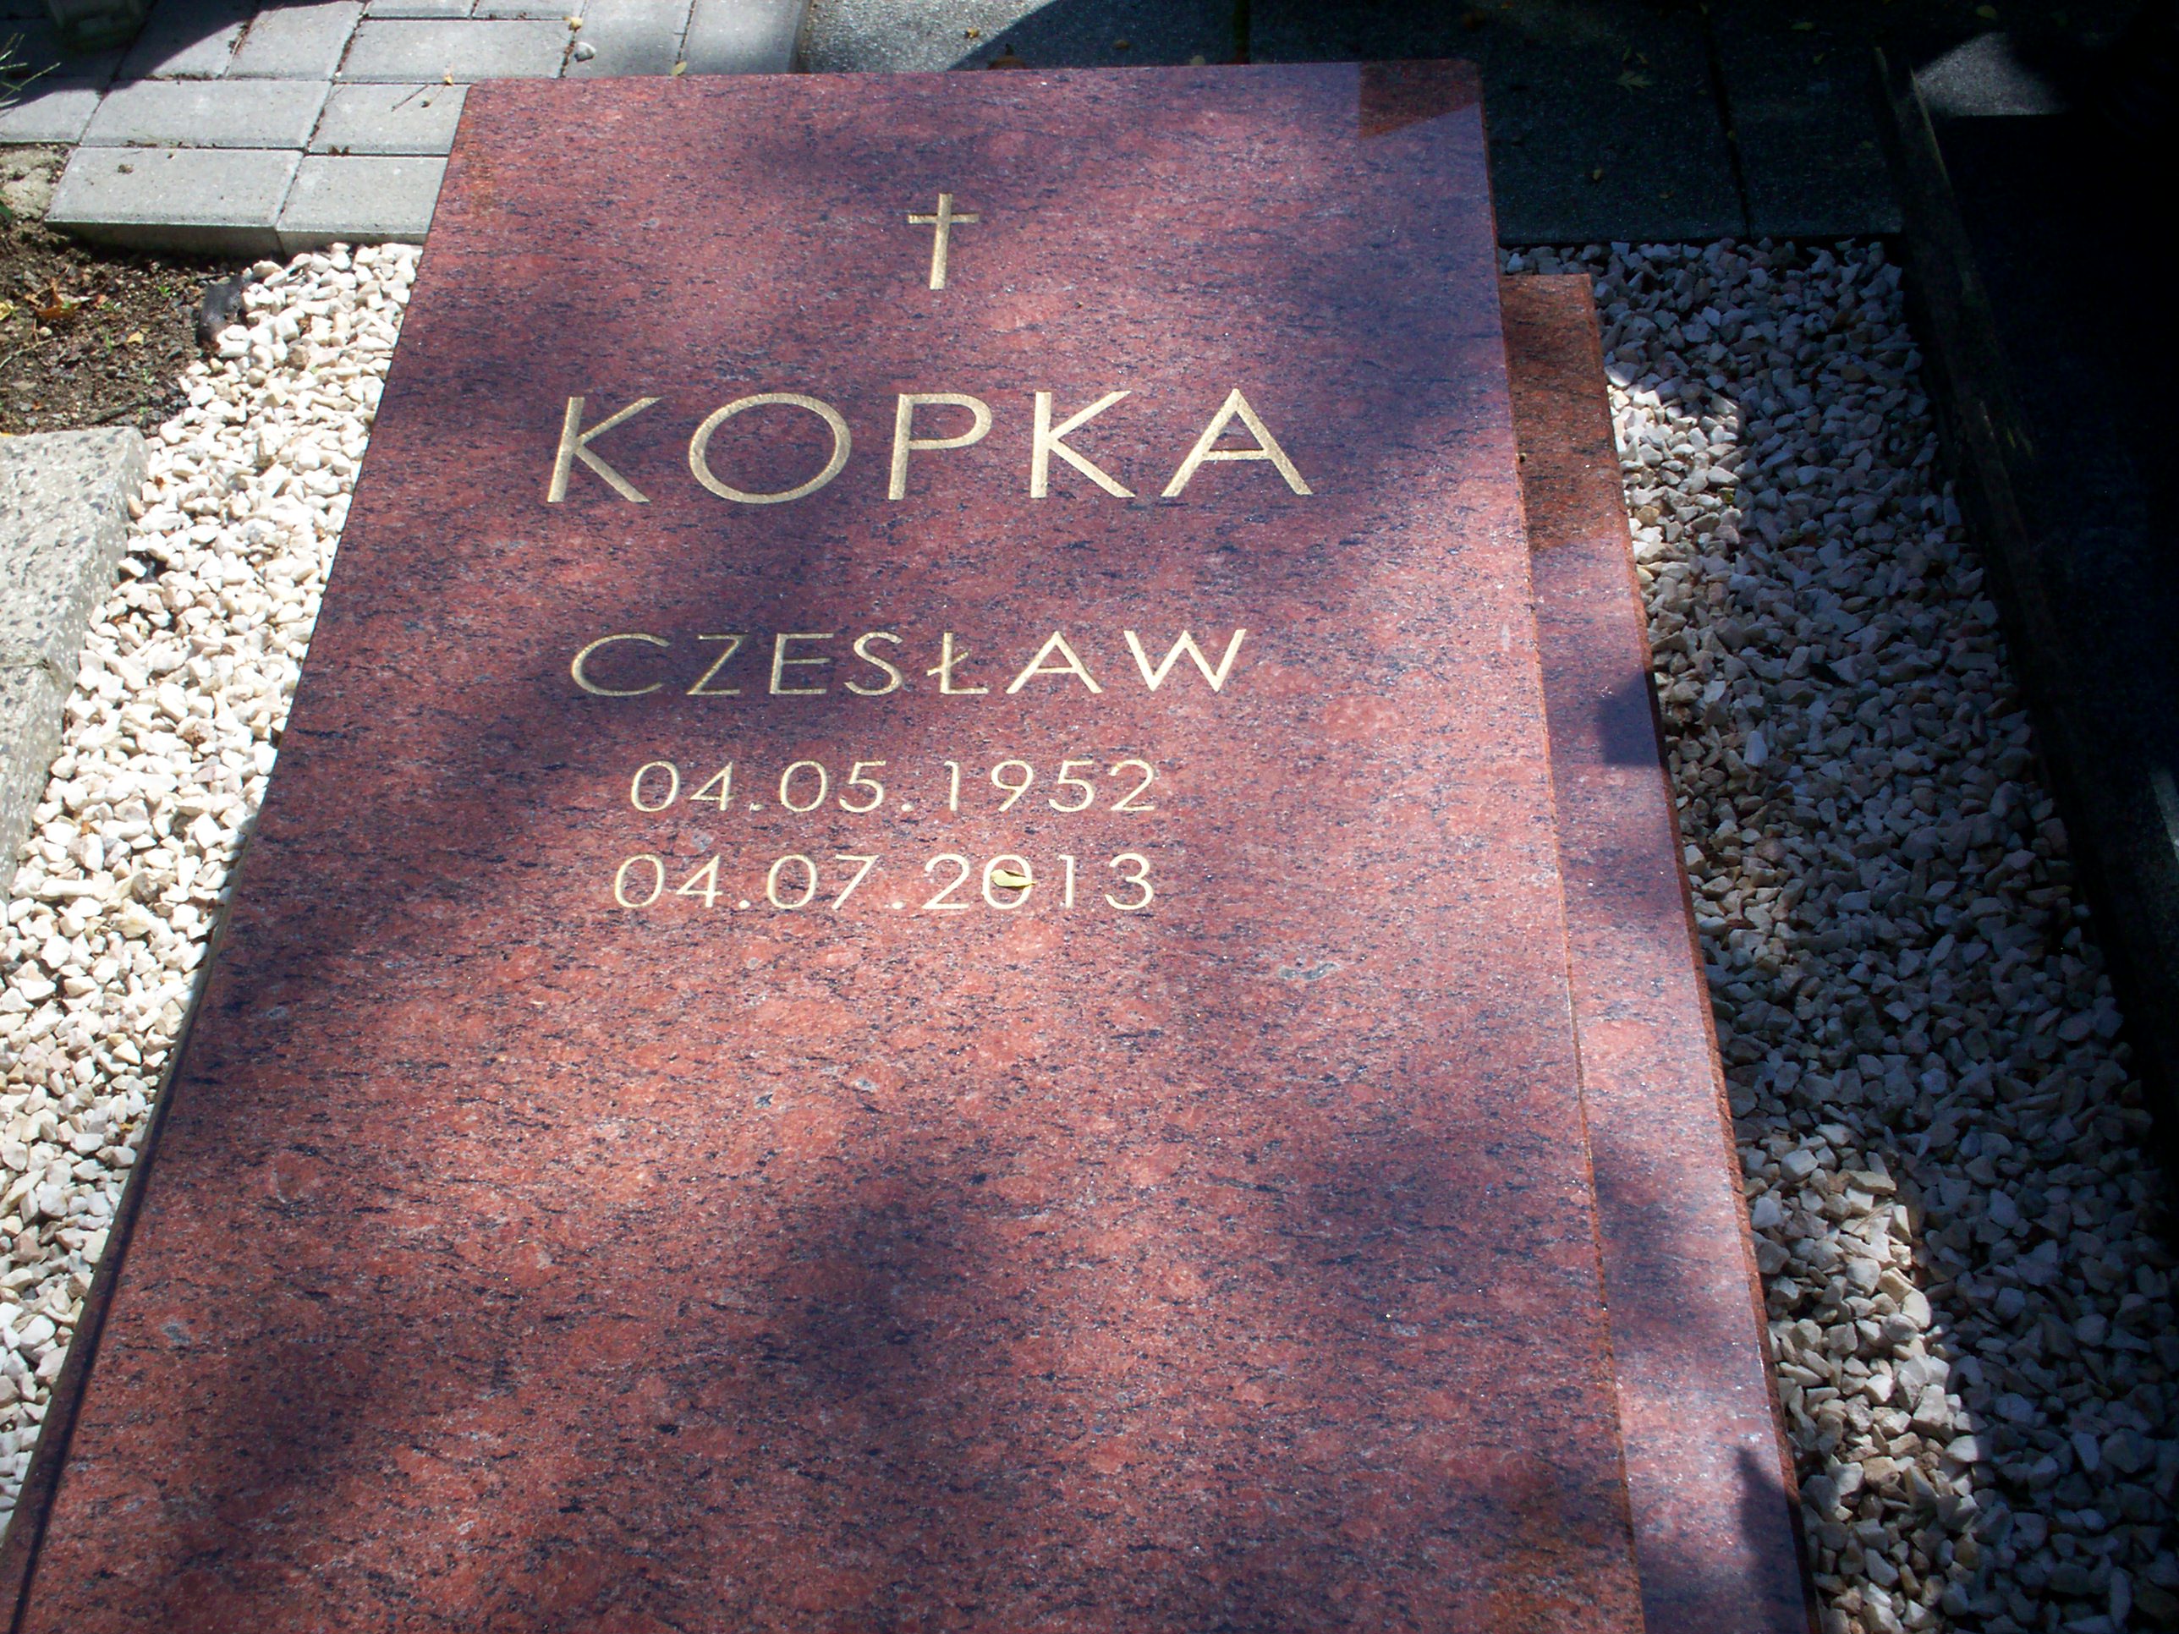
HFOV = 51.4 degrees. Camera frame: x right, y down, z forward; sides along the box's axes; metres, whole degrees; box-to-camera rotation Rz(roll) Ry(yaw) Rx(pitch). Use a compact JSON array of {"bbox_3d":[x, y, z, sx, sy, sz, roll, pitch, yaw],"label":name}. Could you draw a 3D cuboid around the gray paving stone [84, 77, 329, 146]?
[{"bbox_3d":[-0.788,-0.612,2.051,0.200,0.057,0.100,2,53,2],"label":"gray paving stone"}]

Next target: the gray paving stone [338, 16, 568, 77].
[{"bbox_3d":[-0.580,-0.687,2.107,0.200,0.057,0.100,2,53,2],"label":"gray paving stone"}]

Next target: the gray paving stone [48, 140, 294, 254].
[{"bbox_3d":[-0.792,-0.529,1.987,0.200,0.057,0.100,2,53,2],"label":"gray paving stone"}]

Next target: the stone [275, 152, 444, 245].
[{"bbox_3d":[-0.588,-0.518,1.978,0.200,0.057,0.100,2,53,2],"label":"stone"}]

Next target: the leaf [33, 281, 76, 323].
[{"bbox_3d":[-0.882,-0.443,1.930,0.040,0.019,0.032,2,53,2],"label":"leaf"}]

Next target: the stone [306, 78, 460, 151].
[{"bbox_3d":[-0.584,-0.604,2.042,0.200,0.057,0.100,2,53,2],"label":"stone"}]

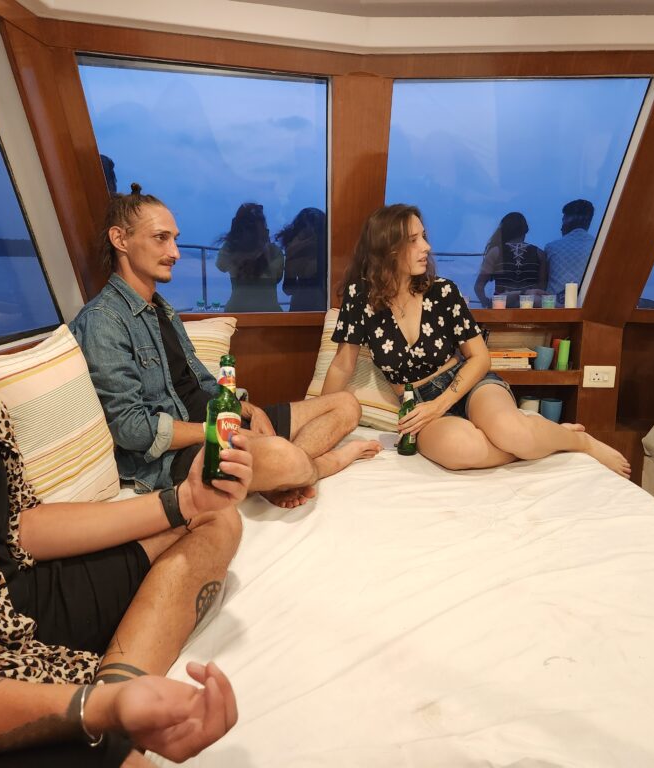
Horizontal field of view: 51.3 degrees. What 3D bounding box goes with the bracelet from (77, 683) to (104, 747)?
[{"bbox_3d":[-0.254,0.359,0.740,0.011,0.062,0.060,-12,0,-4],"label":"bracelet"}]

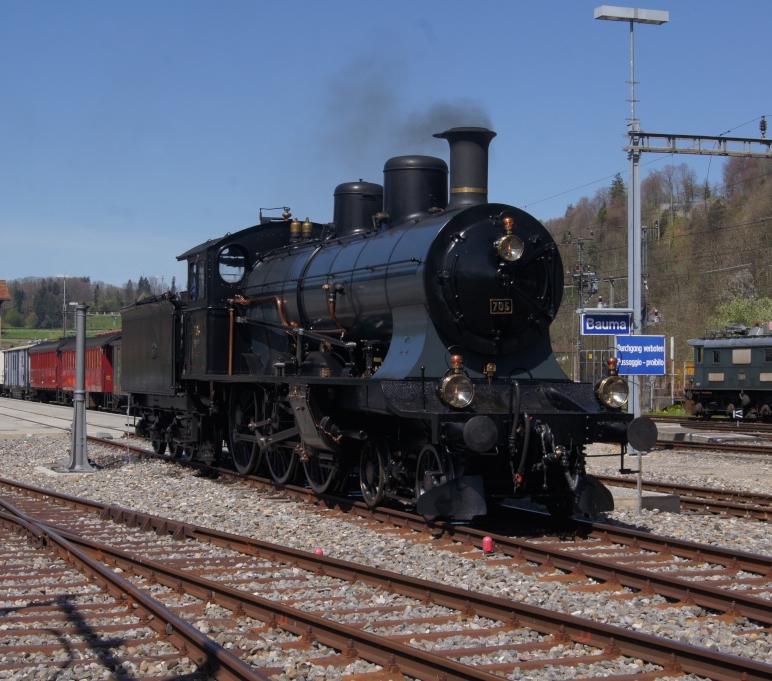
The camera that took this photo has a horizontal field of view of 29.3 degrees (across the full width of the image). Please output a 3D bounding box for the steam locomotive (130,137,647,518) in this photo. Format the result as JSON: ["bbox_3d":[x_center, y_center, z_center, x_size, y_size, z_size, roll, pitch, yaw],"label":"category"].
[{"bbox_3d":[-1.335,-0.103,23.281,3.000,4.450,18.100,1,-2,-20],"label":"steam locomotive"}]

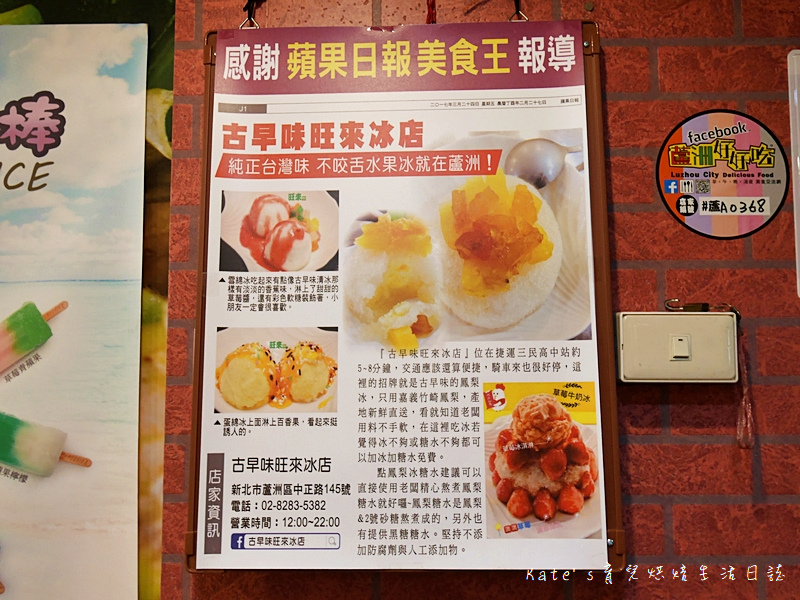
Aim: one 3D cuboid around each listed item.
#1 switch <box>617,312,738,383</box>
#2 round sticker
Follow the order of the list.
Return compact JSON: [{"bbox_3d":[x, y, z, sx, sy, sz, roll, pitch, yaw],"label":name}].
[{"bbox_3d":[0.294,0.051,0.748,0.123,0.074,0.037,0,-5,1],"label":"switch"},{"bbox_3d":[0.364,-0.142,0.780,0.150,0.150,0.004,0,-5,1],"label":"round sticker"}]

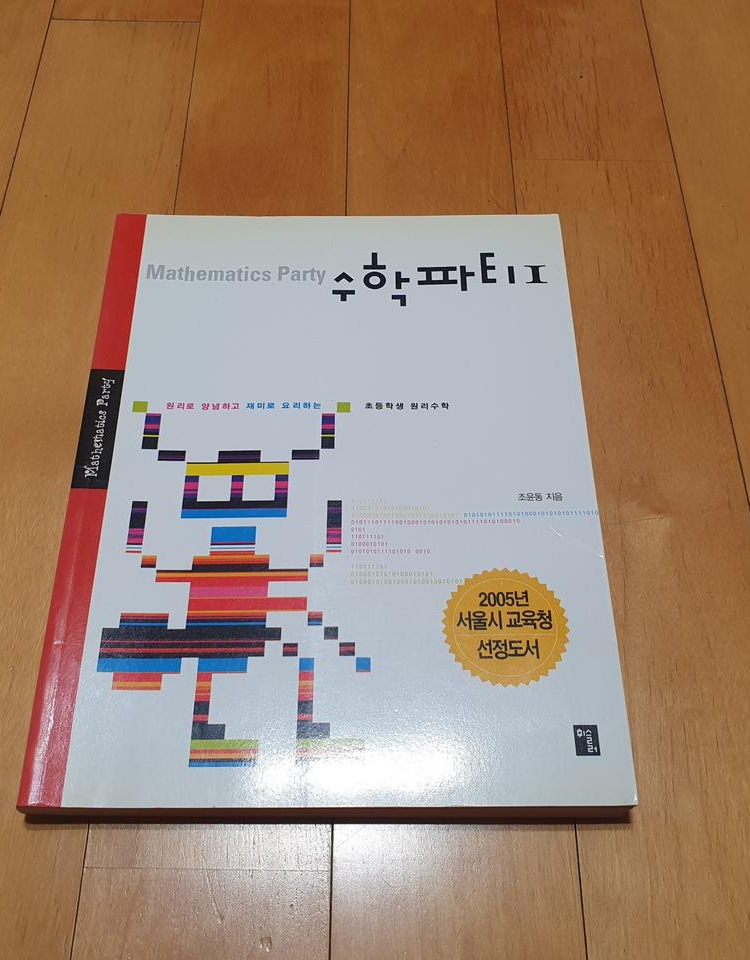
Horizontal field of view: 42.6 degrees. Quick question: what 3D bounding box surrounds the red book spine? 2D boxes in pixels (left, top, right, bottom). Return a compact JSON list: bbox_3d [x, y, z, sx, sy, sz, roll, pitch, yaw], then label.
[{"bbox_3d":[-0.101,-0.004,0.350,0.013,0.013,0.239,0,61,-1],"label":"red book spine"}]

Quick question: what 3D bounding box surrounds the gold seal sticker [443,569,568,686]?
[{"bbox_3d":[0.043,0.049,0.317,0.041,0.003,0.041,0,61,-1],"label":"gold seal sticker"}]

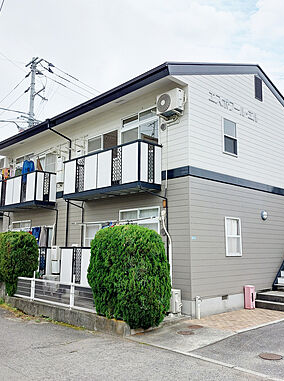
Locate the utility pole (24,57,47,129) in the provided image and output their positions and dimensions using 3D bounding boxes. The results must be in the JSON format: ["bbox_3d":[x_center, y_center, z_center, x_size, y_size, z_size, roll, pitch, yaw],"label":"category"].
[{"bbox_3d":[-6.393,-1.664,20.126,1.150,12.600,1.300,8,-11,-43],"label":"utility pole"}]

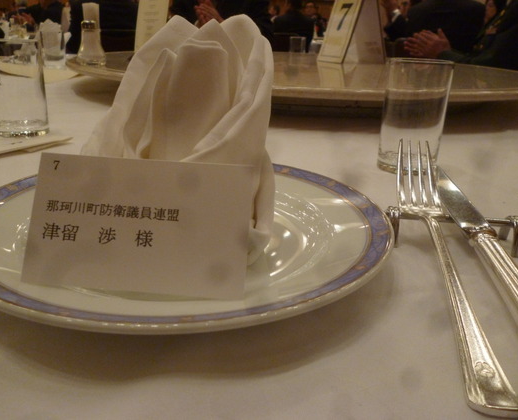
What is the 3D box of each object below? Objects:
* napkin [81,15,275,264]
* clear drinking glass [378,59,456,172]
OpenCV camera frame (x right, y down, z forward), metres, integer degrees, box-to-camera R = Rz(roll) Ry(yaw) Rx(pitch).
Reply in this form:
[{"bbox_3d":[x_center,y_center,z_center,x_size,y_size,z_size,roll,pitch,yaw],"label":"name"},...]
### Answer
[{"bbox_3d":[-0.043,-0.042,0.234,0.109,0.112,0.092,3,21,0],"label":"napkin"},{"bbox_3d":[0.146,-0.089,0.424,0.058,0.096,0.058,3,21,0],"label":"clear drinking glass"}]

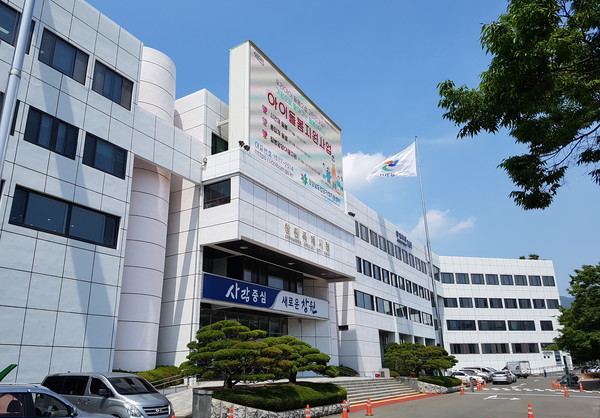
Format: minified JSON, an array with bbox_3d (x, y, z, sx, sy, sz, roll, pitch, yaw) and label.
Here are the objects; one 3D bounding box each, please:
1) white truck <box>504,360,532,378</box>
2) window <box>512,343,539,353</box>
[{"bbox_3d":[34.623,25.732,72.077,1.800,2.400,4.900,1,-20,-8],"label":"white truck"},{"bbox_3d":[38.100,23.584,76.113,5.351,1.606,0.150,3,-20,-14],"label":"window"}]

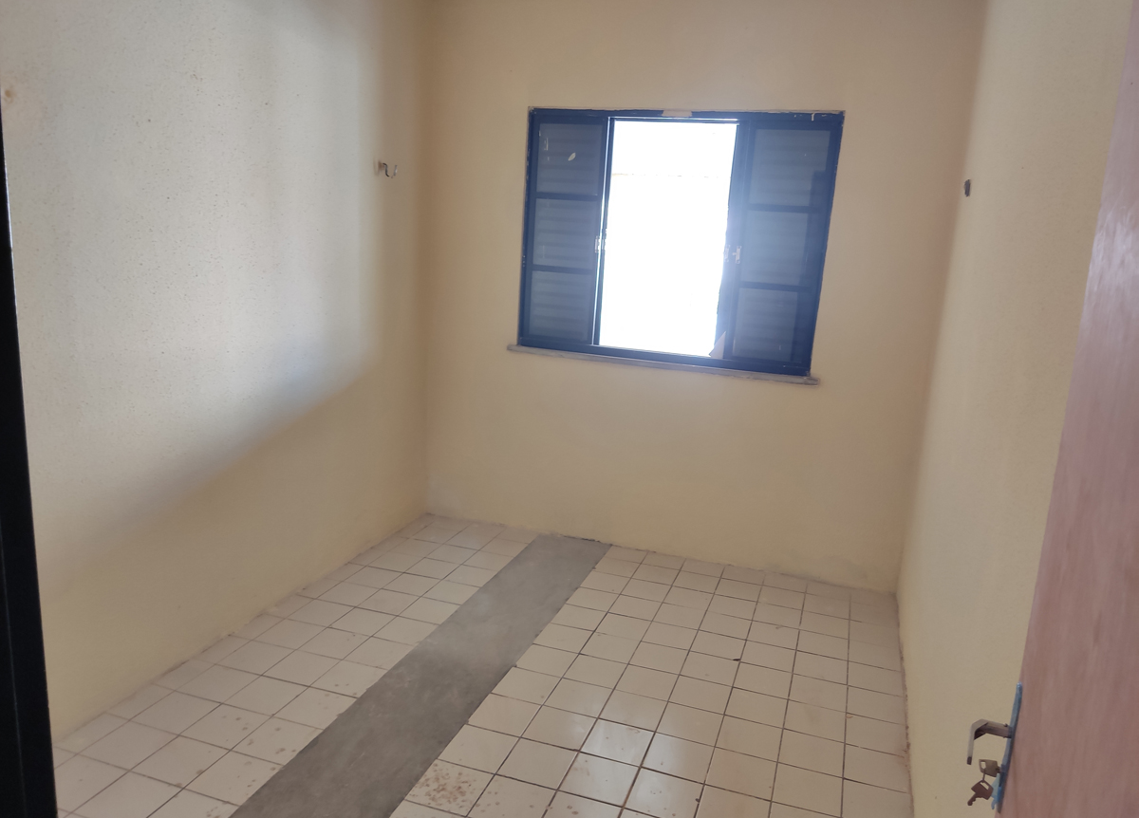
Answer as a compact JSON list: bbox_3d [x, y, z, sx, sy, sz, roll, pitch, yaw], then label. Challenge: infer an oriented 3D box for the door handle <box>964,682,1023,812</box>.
[{"bbox_3d":[0.528,0.447,1.040,0.055,0.175,0.120,8,13,22],"label":"door handle"}]

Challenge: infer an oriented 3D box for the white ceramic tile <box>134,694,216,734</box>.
[{"bbox_3d":[-1.311,1.018,2.753,0.200,0.010,0.200,7,13,18],"label":"white ceramic tile"}]

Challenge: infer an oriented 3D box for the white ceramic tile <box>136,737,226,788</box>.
[{"bbox_3d":[-1.184,1.078,2.511,0.200,0.010,0.200,7,13,18],"label":"white ceramic tile"}]

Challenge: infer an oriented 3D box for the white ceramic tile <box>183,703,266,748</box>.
[{"bbox_3d":[-1.124,1.046,2.699,0.200,0.009,0.200,7,13,18],"label":"white ceramic tile"}]

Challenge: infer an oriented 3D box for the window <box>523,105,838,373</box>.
[{"bbox_3d":[0.484,-0.831,4.021,1.506,1.192,0.100,7,13,18],"label":"window"}]

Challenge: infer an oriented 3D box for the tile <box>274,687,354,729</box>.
[{"bbox_3d":[-0.868,1.029,2.823,0.200,0.009,0.200,7,13,18],"label":"tile"}]

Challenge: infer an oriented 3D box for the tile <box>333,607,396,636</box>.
[{"bbox_3d":[-0.858,0.892,3.434,0.200,0.010,0.200,7,13,18],"label":"tile"}]

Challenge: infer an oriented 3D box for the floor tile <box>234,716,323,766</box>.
[{"bbox_3d":[-0.933,1.065,2.634,0.200,0.010,0.200,7,13,18],"label":"floor tile"}]

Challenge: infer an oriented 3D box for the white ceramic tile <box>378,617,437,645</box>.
[{"bbox_3d":[-0.668,0.914,3.374,0.200,0.010,0.200,7,13,18],"label":"white ceramic tile"}]

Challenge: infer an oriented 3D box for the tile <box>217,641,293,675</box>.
[{"bbox_3d":[-1.183,0.944,3.120,0.200,0.010,0.200,7,13,18],"label":"tile"}]

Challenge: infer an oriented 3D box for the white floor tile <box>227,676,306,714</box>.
[{"bbox_3d":[-1.059,1.006,2.879,0.200,0.010,0.200,7,13,18],"label":"white floor tile"}]

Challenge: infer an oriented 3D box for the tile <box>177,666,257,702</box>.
[{"bbox_3d":[-1.247,0.981,2.936,0.200,0.010,0.200,7,13,18],"label":"tile"}]

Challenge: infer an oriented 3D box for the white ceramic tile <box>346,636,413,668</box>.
[{"bbox_3d":[-0.737,0.953,3.200,0.200,0.009,0.200,7,13,18],"label":"white ceramic tile"}]

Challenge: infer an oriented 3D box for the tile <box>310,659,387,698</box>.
[{"bbox_3d":[-0.799,0.989,3.004,0.200,0.010,0.200,7,13,18],"label":"tile"}]

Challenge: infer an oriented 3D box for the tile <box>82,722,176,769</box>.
[{"bbox_3d":[-1.382,1.060,2.584,0.200,0.009,0.200,7,13,18],"label":"tile"}]

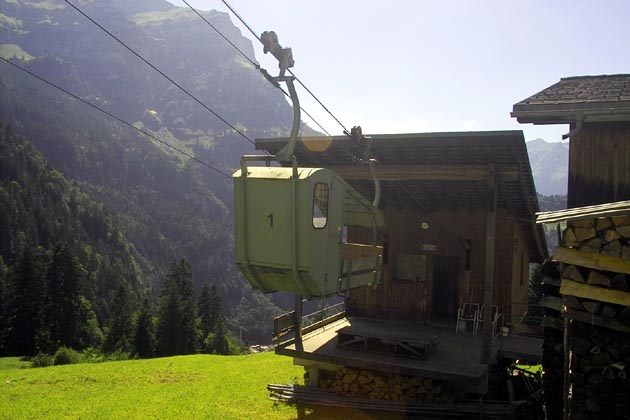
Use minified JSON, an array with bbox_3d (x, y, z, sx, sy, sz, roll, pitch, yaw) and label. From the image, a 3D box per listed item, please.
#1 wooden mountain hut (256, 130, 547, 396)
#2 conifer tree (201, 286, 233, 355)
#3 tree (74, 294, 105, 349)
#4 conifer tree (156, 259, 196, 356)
[{"bbox_3d":[3.342,1.064,16.654,6.500,5.900,8.900,2,3,26],"label":"wooden mountain hut"},{"bbox_3d":[-11.143,12.514,62.000,3.429,8.000,3.429,1,3,0],"label":"conifer tree"},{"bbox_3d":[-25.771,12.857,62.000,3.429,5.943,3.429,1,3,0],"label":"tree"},{"bbox_3d":[-15.829,11.143,62.000,4.571,11.200,4.571,1,3,0],"label":"conifer tree"}]

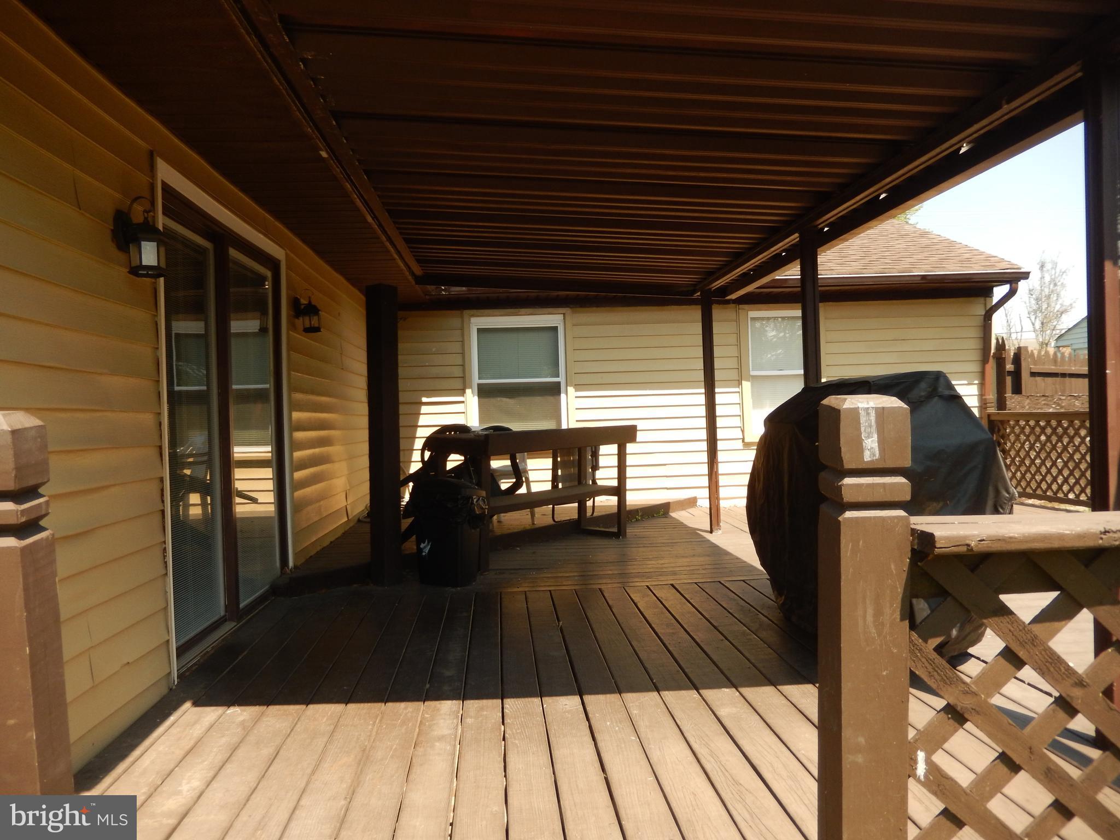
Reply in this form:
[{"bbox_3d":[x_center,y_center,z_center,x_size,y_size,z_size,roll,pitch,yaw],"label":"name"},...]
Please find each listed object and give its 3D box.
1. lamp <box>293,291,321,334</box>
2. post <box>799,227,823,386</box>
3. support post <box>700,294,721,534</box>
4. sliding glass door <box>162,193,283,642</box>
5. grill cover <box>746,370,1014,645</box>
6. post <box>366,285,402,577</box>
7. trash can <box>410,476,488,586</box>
[{"bbox_3d":[-1.716,-0.744,5.521,0.175,0.285,0.130,-2,0,-4],"label":"lamp"},{"bbox_3d":[1.460,-0.066,4.708,0.076,2.060,0.076,-2,0,-4],"label":"post"},{"bbox_3d":[1.294,-0.081,6.988,0.076,2.080,0.076,-2,0,-4],"label":"support post"},{"bbox_3d":[-1.707,0.017,4.263,0.110,2.020,1.800,-2,0,-4],"label":"sliding glass door"},{"bbox_3d":[1.413,0.378,3.769,0.710,1.140,1.240,-2,0,-4],"label":"grill cover"},{"bbox_3d":[-1.147,0.094,5.206,0.145,1.890,0.145,-2,0,32],"label":"post"},{"bbox_3d":[-0.720,0.706,5.219,0.410,0.630,0.370,-2,0,20],"label":"trash can"}]

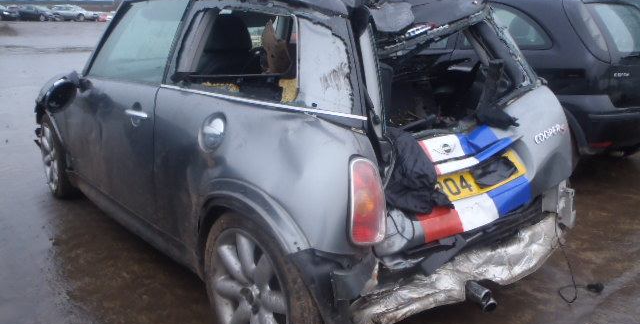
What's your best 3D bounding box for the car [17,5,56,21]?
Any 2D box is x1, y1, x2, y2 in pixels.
[{"bbox_3d":[-26.425,-13.824,48.000,4.200,1.430,1.720,3,15,9],"label":"car"}]

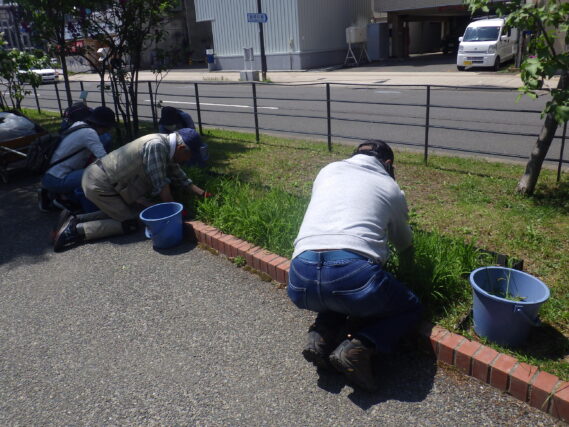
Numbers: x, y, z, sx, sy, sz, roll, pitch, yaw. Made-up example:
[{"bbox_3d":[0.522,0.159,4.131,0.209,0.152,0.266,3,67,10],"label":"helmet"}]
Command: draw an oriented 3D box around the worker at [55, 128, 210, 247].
[{"bbox_3d":[-1.162,-0.250,3.556,1.260,0.760,0.520,-13,22,-25],"label":"worker"}]

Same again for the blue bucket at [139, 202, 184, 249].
[{"bbox_3d":[-0.849,0.100,3.270,0.300,0.250,0.300,-5,23,1],"label":"blue bucket"}]

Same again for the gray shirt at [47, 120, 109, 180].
[{"bbox_3d":[-1.845,-0.617,4.121,0.580,0.460,0.500,-13,22,-26],"label":"gray shirt"}]

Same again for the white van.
[{"bbox_3d":[8.200,-6.790,18.560,1.480,1.900,3.400,11,24,33],"label":"white van"}]

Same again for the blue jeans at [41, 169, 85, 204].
[{"bbox_3d":[-1.879,-0.303,4.202,0.620,0.460,0.420,-13,22,-26],"label":"blue jeans"}]

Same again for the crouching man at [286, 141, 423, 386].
[{"bbox_3d":[0.380,0.150,2.062,0.550,0.870,0.870,12,25,35],"label":"crouching man"}]

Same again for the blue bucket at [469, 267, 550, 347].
[{"bbox_3d":[0.925,0.408,1.938,0.300,0.250,0.300,0,21,0],"label":"blue bucket"}]

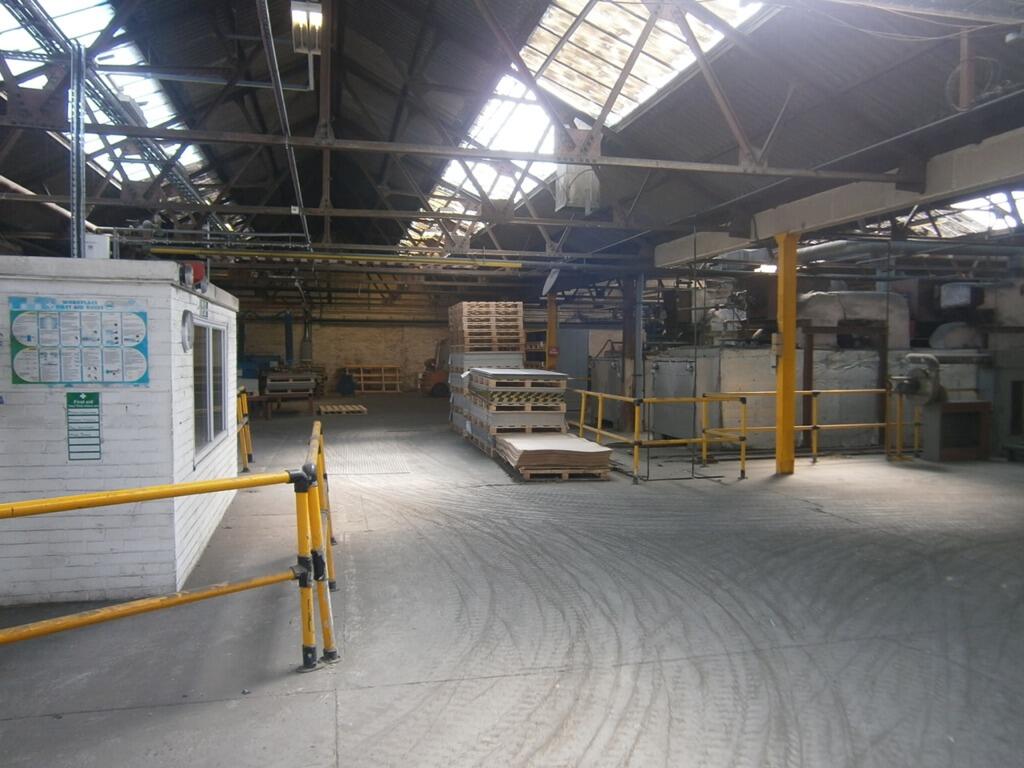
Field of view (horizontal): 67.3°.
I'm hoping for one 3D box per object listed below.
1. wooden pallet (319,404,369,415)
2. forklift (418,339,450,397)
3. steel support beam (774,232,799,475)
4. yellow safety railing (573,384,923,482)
[{"bbox_3d":[-4.375,0.680,20.087,1.200,0.140,1.000,0,3,-13],"label":"wooden pallet"},{"bbox_3d":[-1.951,-0.652,27.616,2.900,2.120,1.150,0,3,-13],"label":"forklift"},{"bbox_3d":[3.730,-0.409,10.479,0.180,3.250,0.180,0,3,-13],"label":"steel support beam"},{"bbox_3d":[3.843,0.648,11.450,5.470,1.050,2.600,0,3,-13],"label":"yellow safety railing"}]

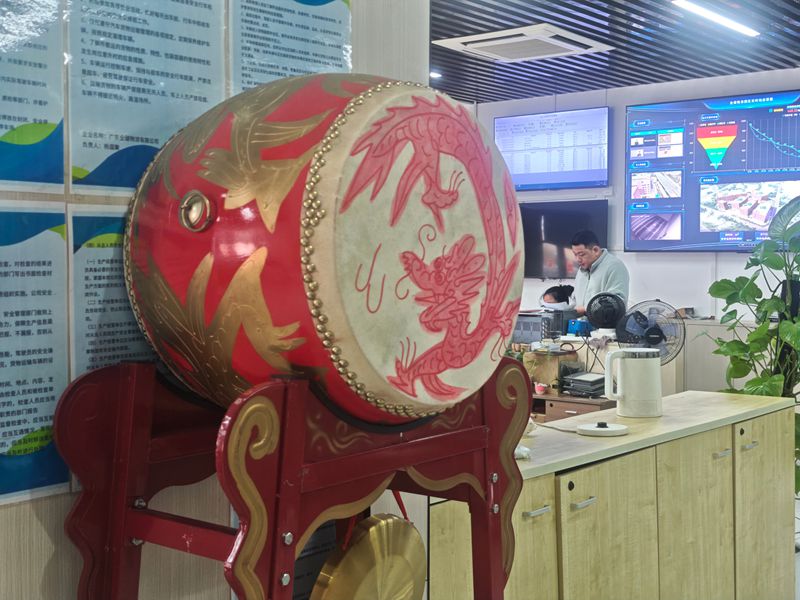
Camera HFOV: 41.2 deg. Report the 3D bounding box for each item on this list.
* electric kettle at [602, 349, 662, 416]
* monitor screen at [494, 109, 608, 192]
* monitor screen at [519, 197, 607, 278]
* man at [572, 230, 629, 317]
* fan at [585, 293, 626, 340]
[{"bbox_3d":[0.750,0.264,3.413,0.195,0.210,0.148,0,2,-9],"label":"electric kettle"},{"bbox_3d":[1.403,-1.374,9.870,1.230,0.710,0.070,2,3,40],"label":"monitor screen"},{"bbox_3d":[1.402,-0.555,9.901,1.230,0.710,0.070,2,3,40],"label":"monitor screen"},{"bbox_3d":[1.322,0.195,7.075,0.420,1.300,0.500,-2,3,-44],"label":"man"},{"bbox_3d":[1.228,0.096,6.350,0.240,0.285,0.190,0,2,3],"label":"fan"}]

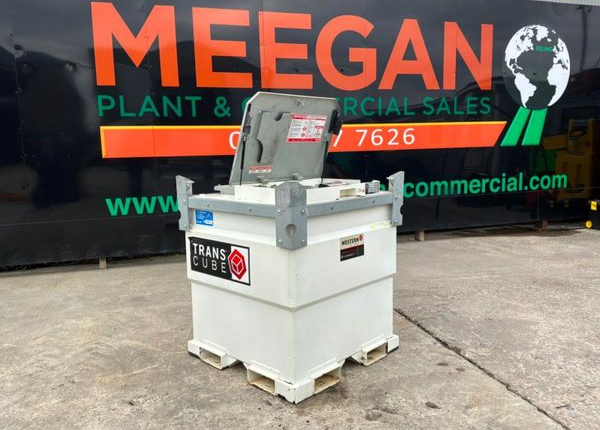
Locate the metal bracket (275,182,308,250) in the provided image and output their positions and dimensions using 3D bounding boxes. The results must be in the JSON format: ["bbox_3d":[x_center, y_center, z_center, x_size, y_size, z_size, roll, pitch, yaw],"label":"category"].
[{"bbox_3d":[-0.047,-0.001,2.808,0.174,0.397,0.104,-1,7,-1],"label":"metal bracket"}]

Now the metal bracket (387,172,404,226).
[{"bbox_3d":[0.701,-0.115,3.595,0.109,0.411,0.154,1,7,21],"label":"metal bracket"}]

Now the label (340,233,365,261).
[{"bbox_3d":[0.355,0.215,3.242,0.010,0.151,0.258,5,9,44],"label":"label"}]

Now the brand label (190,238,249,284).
[{"bbox_3d":[-0.565,0.312,3.344,0.679,0.248,0.010,5,9,44],"label":"brand label"}]

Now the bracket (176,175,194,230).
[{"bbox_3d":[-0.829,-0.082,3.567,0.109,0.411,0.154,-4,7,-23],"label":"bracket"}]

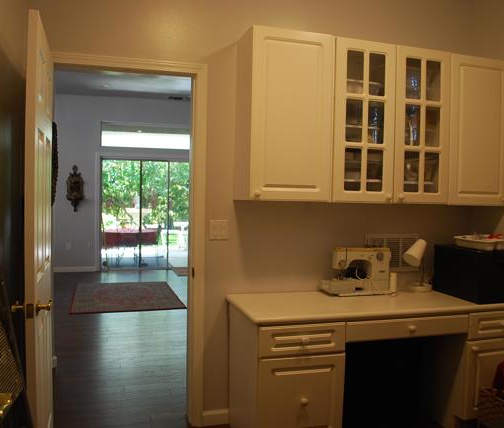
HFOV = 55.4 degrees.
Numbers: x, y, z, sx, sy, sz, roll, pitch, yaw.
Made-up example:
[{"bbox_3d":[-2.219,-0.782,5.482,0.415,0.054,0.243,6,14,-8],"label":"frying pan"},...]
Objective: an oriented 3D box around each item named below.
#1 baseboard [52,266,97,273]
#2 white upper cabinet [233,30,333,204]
[{"bbox_3d":[-3.150,0.984,8.506,0.738,0.094,0.020,0,2,-18],"label":"baseboard"},{"bbox_3d":[0.182,-0.531,2.756,0.483,0.920,0.316,0,2,-18],"label":"white upper cabinet"}]

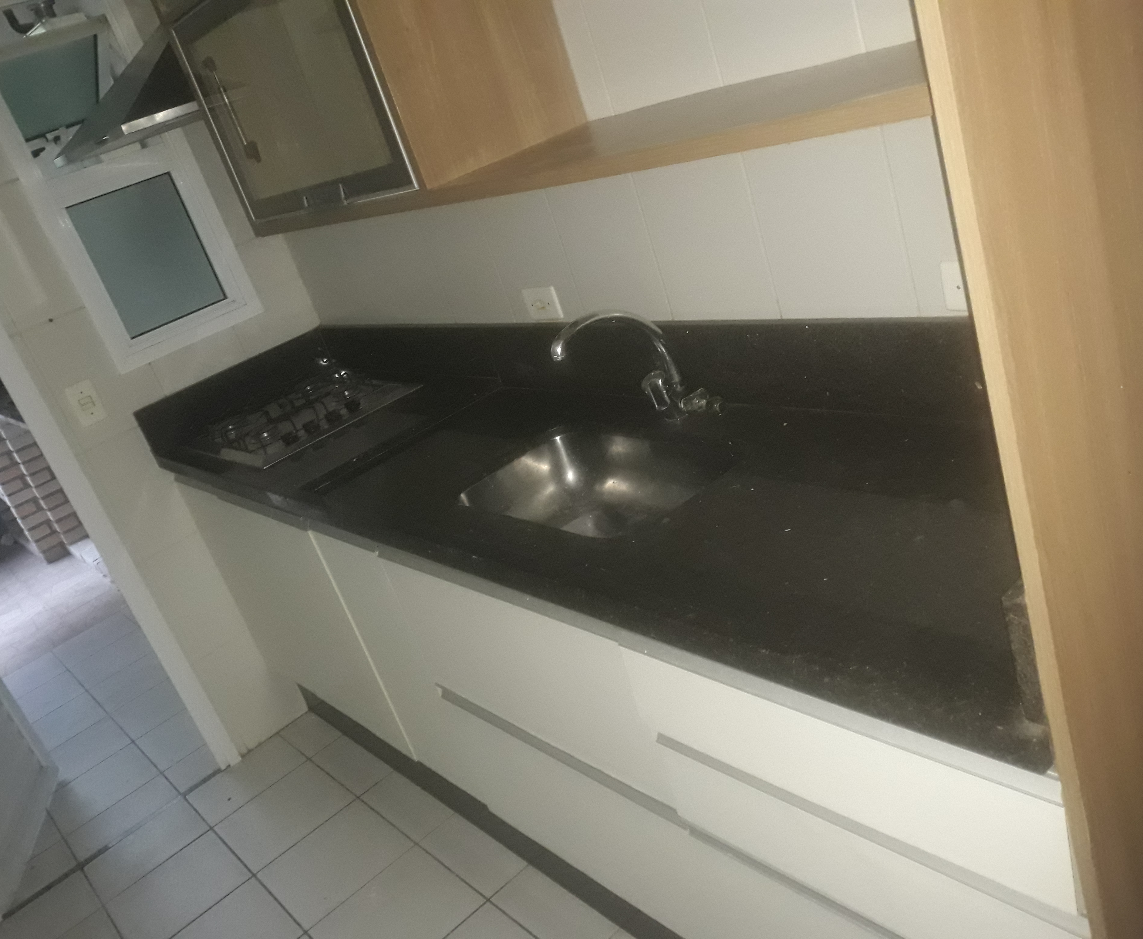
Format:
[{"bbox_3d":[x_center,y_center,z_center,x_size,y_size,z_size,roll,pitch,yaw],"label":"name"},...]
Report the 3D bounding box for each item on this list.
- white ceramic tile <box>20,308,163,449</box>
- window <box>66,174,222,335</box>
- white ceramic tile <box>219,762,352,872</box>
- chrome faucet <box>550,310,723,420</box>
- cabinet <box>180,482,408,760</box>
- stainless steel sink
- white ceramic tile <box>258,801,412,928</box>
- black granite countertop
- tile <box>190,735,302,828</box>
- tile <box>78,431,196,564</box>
[{"bbox_3d":[-1.244,-0.254,2.578,0.250,0.335,0.010,-33,26,-31],"label":"white ceramic tile"},{"bbox_3d":[-1.133,-0.575,2.626,0.285,0.360,0.020,-33,26,-32],"label":"window"},{"bbox_3d":[-0.770,0.926,2.625,0.307,0.010,0.307,-33,26,-31],"label":"white ceramic tile"},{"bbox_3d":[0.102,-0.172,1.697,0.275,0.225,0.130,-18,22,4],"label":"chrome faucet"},{"bbox_3d":[-0.533,0.220,2.638,0.564,0.650,0.893,-33,26,-31],"label":"cabinet"},{"bbox_3d":[0.050,0.079,1.685,0.306,0.140,0.487,-33,26,-32],"label":"stainless steel sink"},{"bbox_3d":[-0.577,0.959,2.389,0.307,0.010,0.307,-33,26,-31],"label":"white ceramic tile"},{"bbox_3d":[-0.171,-0.085,1.888,0.610,0.178,2.440,-33,26,-32],"label":"black granite countertop"},{"bbox_3d":[-0.941,0.898,2.836,0.307,0.010,0.231,-33,26,-32],"label":"tile"},{"bbox_3d":[-1.143,0.047,2.699,0.252,0.338,0.010,-33,26,-32],"label":"tile"}]

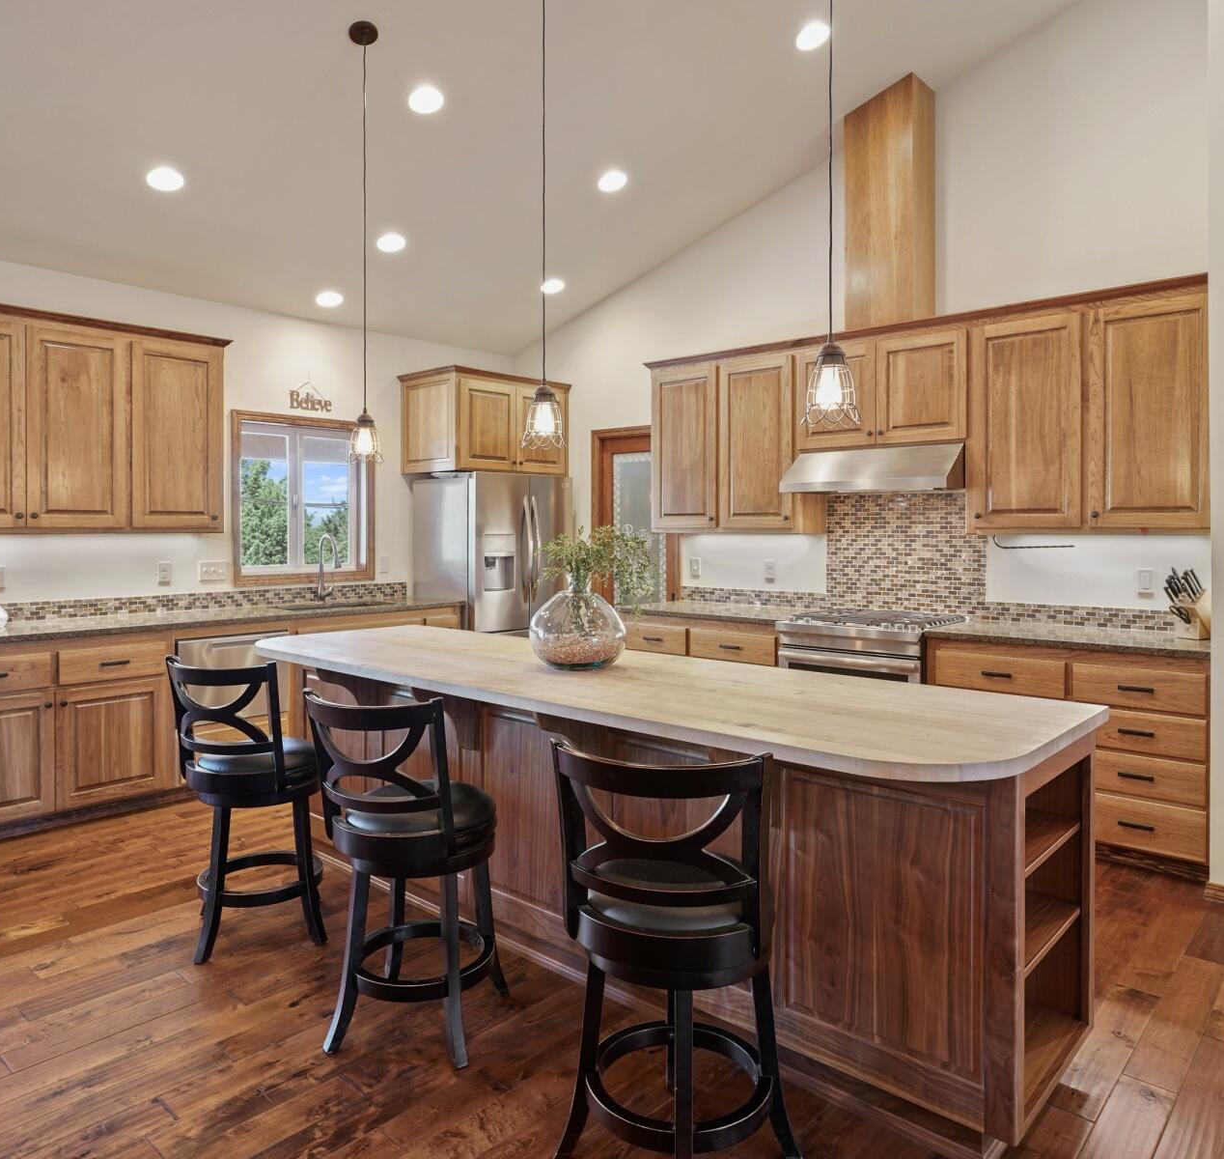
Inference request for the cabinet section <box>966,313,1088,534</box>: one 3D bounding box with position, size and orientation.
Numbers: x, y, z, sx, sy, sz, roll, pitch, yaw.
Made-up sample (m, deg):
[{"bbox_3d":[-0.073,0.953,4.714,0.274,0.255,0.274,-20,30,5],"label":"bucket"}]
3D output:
[{"bbox_3d":[2.006,-0.706,4.114,0.508,0.967,0.335,2,3,41],"label":"cabinet section"}]

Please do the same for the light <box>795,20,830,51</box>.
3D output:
[{"bbox_3d":[0.950,-2.577,4.107,0.180,0.030,0.180,-12,-8,-2],"label":"light"}]

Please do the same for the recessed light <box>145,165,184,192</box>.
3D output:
[{"bbox_3d":[-2.078,-1.867,4.036,0.175,0.030,0.175,-21,-13,41],"label":"recessed light"}]

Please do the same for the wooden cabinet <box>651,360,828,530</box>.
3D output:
[{"bbox_3d":[0.743,-0.802,5.248,1.000,1.035,0.340,2,2,40],"label":"wooden cabinet"}]

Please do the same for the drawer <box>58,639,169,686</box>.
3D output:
[{"bbox_3d":[-2.575,0.396,4.372,0.450,0.157,0.500,2,3,42],"label":"drawer"}]

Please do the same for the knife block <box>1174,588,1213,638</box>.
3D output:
[{"bbox_3d":[2.553,0.142,3.742,0.190,0.230,0.110,0,2,-14],"label":"knife block"}]

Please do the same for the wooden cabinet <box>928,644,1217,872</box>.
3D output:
[{"bbox_3d":[2.080,0.717,3.924,1.090,0.865,0.610,2,2,40],"label":"wooden cabinet"}]

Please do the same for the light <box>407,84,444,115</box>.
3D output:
[{"bbox_3d":[-0.836,-2.164,3.905,0.170,0.030,0.170,-12,-9,-2],"label":"light"}]

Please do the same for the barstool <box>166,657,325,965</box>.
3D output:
[{"bbox_3d":[-1.234,0.729,2.995,0.440,0.985,0.540,0,3,10],"label":"barstool"}]

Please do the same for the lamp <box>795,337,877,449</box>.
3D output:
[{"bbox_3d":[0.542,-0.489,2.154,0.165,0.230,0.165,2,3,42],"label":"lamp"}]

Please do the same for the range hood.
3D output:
[{"bbox_3d":[1.446,-0.590,4.664,0.910,0.242,0.550,2,3,42],"label":"range hood"}]

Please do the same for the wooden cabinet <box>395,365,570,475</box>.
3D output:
[{"bbox_3d":[-0.911,-1.084,6.296,0.640,0.675,1.030,2,2,42],"label":"wooden cabinet"}]

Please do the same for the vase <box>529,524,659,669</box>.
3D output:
[{"bbox_3d":[-0.064,0.051,3.020,0.430,0.490,0.380,0,2,0],"label":"vase"}]

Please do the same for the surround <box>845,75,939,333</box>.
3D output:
[{"bbox_3d":[1.524,-1.990,4.761,0.386,1.320,0.300,2,3,42],"label":"surround"}]

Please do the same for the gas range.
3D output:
[{"bbox_3d":[1.386,0.656,4.616,0.775,0.945,0.680,2,3,42],"label":"gas range"}]

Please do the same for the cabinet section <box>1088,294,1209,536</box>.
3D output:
[{"bbox_3d":[2.368,-0.688,3.796,0.448,0.967,0.335,2,3,41],"label":"cabinet section"}]

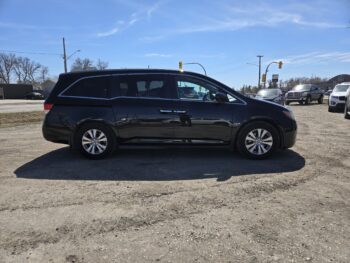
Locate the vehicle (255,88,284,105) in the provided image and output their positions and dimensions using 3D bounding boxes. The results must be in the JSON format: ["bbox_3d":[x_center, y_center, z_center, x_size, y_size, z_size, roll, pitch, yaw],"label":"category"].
[{"bbox_3d":[7.079,-2.438,17.542,1.830,1.480,4.600,5,11,32],"label":"vehicle"}]

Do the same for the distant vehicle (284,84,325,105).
[{"bbox_3d":[13.350,-3.810,23.850,5.850,1.920,2.030,-9,13,-43],"label":"distant vehicle"}]

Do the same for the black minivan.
[{"bbox_3d":[-0.067,-0.468,5.094,5.150,1.737,2.020,0,9,2],"label":"black minivan"}]

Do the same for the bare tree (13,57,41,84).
[{"bbox_3d":[-39.836,-14.125,62.281,6.400,10.900,6.200,0,9,0],"label":"bare tree"}]

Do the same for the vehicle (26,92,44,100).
[{"bbox_3d":[-28.670,-7.109,48.044,4.600,1.460,1.820,4,10,25],"label":"vehicle"}]

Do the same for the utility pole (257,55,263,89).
[{"bbox_3d":[20.009,-12.796,54.370,1.400,9.800,0.350,0,9,0],"label":"utility pole"}]

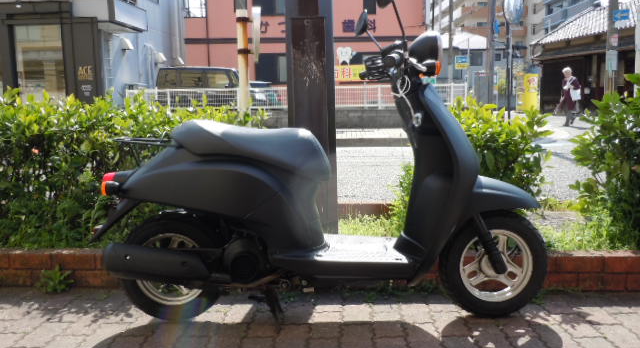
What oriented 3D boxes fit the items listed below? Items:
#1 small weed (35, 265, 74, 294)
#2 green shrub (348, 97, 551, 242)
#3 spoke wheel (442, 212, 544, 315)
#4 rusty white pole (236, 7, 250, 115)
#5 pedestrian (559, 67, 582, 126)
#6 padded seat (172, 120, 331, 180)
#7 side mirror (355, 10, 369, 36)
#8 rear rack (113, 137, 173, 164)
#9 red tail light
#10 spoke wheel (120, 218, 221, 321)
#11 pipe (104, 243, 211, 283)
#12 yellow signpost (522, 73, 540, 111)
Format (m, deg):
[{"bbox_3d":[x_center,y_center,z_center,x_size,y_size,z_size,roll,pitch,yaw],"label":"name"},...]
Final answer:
[{"bbox_3d":[-1.155,0.456,2.256,0.150,0.125,0.110,-1,7,0],"label":"small weed"},{"bbox_3d":[0.641,-0.051,2.800,1.000,0.700,0.720,-2,8,0],"label":"green shrub"},{"bbox_3d":[0.631,0.328,1.879,0.392,0.392,0.090,-1,7,1],"label":"spoke wheel"},{"bbox_3d":[-0.498,-0.409,3.541,0.070,1.400,0.070,-2,8,0],"label":"rusty white pole"},{"bbox_3d":[6.541,-2.036,13.600,0.500,1.560,0.500,-8,10,-38],"label":"pedestrian"},{"bbox_3d":[-0.238,-0.084,1.847,0.555,0.200,0.265,-1,7,1],"label":"padded seat"},{"bbox_3d":[0.165,-0.597,2.053,0.042,0.100,0.105,14,2,-18],"label":"side mirror"},{"bbox_3d":[-0.633,-0.086,1.890,0.240,0.100,0.180,-1,8,3],"label":"rear rack"},{"bbox_3d":[-0.747,0.037,1.842,0.065,0.088,0.130,-1,7,1],"label":"red tail light"},{"bbox_3d":[-0.556,0.360,1.940,0.390,0.390,0.090,-1,8,3],"label":"spoke wheel"},{"bbox_3d":[-0.563,0.309,1.800,0.370,0.125,0.115,3,8,3],"label":"pipe"},{"bbox_3d":[6.537,-2.457,16.000,0.500,1.360,0.200,1,7,14],"label":"yellow signpost"}]

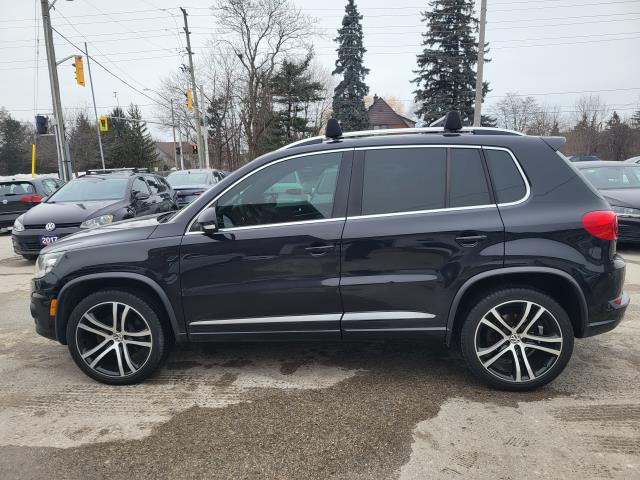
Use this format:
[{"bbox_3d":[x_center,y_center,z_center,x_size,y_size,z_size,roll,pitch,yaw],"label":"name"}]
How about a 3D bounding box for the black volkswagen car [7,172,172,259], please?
[{"bbox_3d":[-4.128,-0.620,9.560,1.800,1.510,4.500,-2,9,0],"label":"black volkswagen car"}]

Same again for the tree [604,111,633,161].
[{"bbox_3d":[28.556,-9.470,46.445,2.800,5.920,2.800,-2,9,0],"label":"tree"}]

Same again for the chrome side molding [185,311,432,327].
[{"bbox_3d":[-0.068,0.500,3.063,1.585,0.070,0.030,-1,9,6],"label":"chrome side molding"}]

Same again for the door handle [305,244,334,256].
[{"bbox_3d":[0.000,0.061,3.003,0.195,0.050,0.050,-1,9,6],"label":"door handle"}]

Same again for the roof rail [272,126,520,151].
[{"bbox_3d":[0.512,-0.669,3.157,1.610,0.115,0.070,-1,9,6],"label":"roof rail"}]

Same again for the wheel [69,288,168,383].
[{"bbox_3d":[-1.361,0.648,3.315,0.680,0.680,0.240,-1,9,6],"label":"wheel"}]

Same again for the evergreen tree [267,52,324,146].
[{"bbox_3d":[-1.632,-9.227,37.004,4.500,9.640,4.500,-2,9,0],"label":"evergreen tree"}]

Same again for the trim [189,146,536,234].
[{"bbox_3d":[0.188,-0.317,3.047,2.200,0.520,0.200,-1,9,5],"label":"trim"}]

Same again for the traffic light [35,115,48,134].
[{"bbox_3d":[-10.979,-4.546,18.971,0.380,0.730,0.300,2,10,20],"label":"traffic light"}]

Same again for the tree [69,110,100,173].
[{"bbox_3d":[-22.696,-8.878,47.086,3.300,7.020,3.300,-2,9,0],"label":"tree"}]

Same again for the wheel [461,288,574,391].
[{"bbox_3d":[1.232,0.606,3.071,0.680,0.680,0.250,-1,9,5],"label":"wheel"}]

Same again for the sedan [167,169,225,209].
[{"bbox_3d":[-3.926,-1.521,15.434,1.820,1.470,4.750,-2,9,0],"label":"sedan"}]

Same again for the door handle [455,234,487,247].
[{"bbox_3d":[0.913,0.000,2.907,0.195,0.050,0.050,-1,9,6],"label":"door handle"}]

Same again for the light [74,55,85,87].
[{"bbox_3d":[-10.015,-7.031,20.000,0.360,1.130,0.500,1,9,19],"label":"light"}]

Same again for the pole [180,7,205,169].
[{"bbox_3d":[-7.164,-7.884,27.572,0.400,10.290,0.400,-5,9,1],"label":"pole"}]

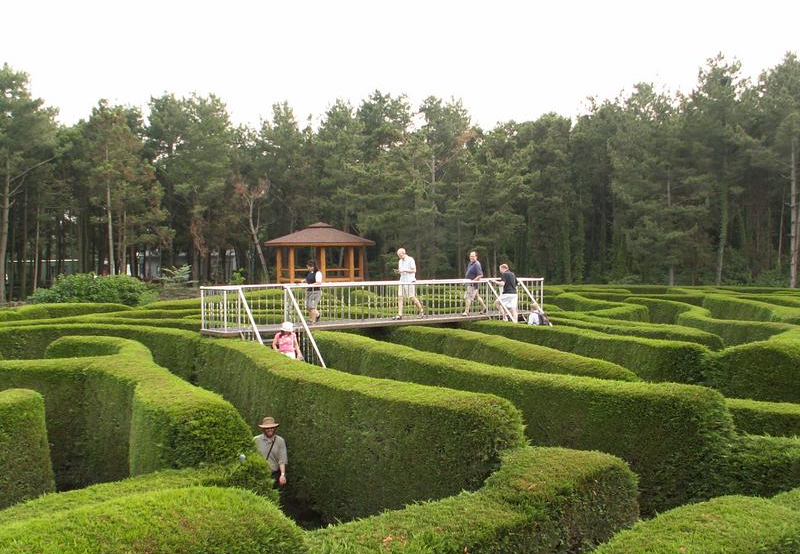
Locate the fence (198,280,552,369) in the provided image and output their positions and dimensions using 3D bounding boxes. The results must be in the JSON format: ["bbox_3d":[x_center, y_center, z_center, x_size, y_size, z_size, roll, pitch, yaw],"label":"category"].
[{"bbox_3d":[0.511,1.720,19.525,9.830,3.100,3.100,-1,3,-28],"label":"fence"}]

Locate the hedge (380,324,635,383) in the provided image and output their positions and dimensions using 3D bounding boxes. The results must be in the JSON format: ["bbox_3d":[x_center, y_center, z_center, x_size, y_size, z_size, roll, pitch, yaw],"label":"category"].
[{"bbox_3d":[2.143,2.608,17.225,1.680,2.320,8.880,-1,3,-25],"label":"hedge"}]

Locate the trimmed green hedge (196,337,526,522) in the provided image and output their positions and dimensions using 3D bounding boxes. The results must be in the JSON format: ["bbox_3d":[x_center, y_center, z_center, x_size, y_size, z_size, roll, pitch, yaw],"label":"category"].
[{"bbox_3d":[-1.882,2.721,14.577,1.550,2.320,10.870,-2,3,-37],"label":"trimmed green hedge"}]

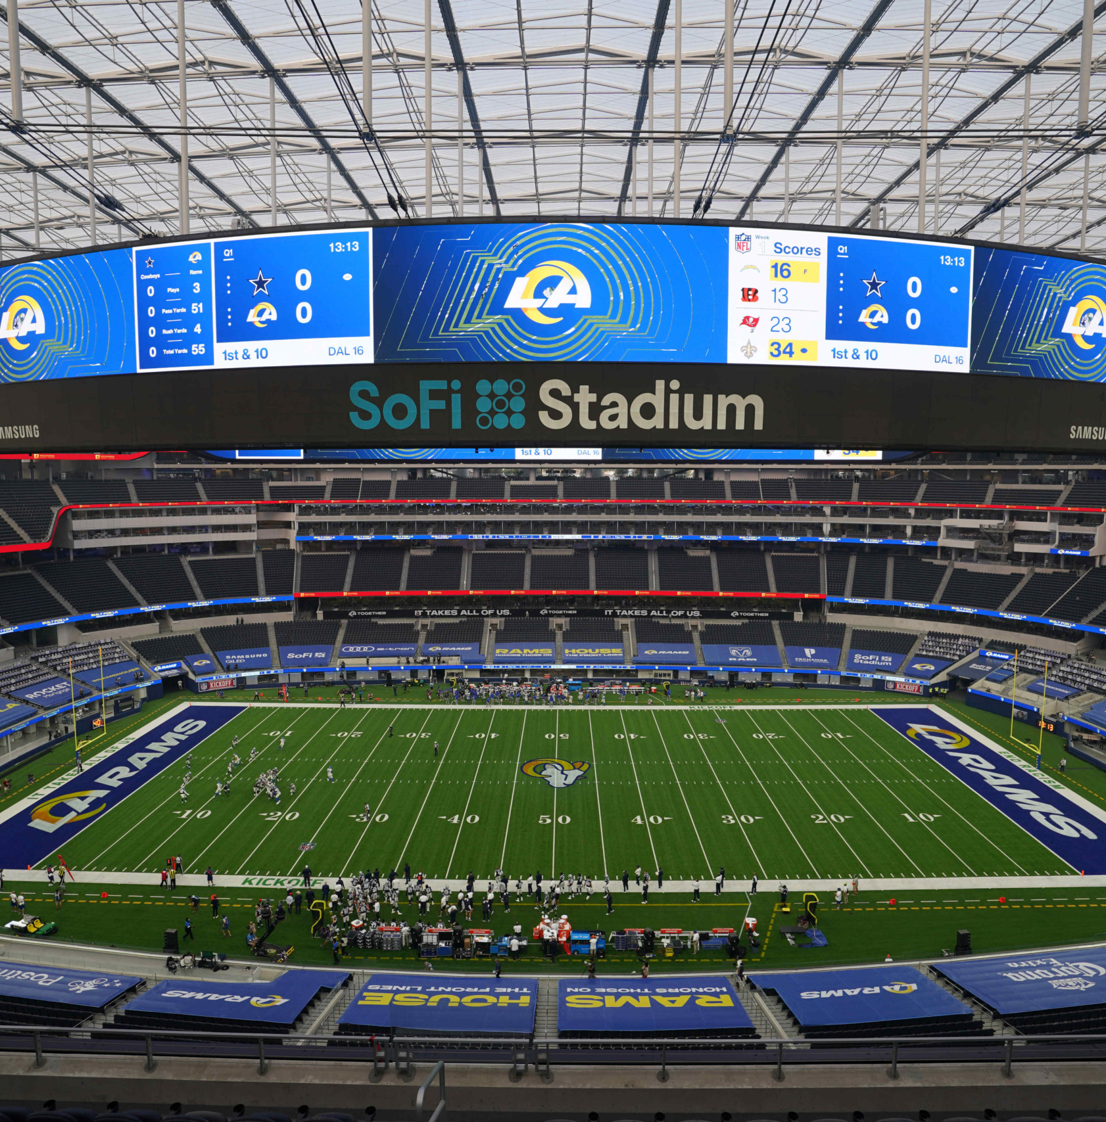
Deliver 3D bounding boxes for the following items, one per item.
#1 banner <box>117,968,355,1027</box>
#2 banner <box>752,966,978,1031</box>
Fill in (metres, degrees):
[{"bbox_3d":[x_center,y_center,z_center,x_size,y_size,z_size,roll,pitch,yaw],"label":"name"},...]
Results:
[{"bbox_3d":[-18.280,25.470,43.650,11.230,0.350,7.320,2,-10,-1],"label":"banner"},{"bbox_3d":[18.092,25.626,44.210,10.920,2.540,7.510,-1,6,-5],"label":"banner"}]

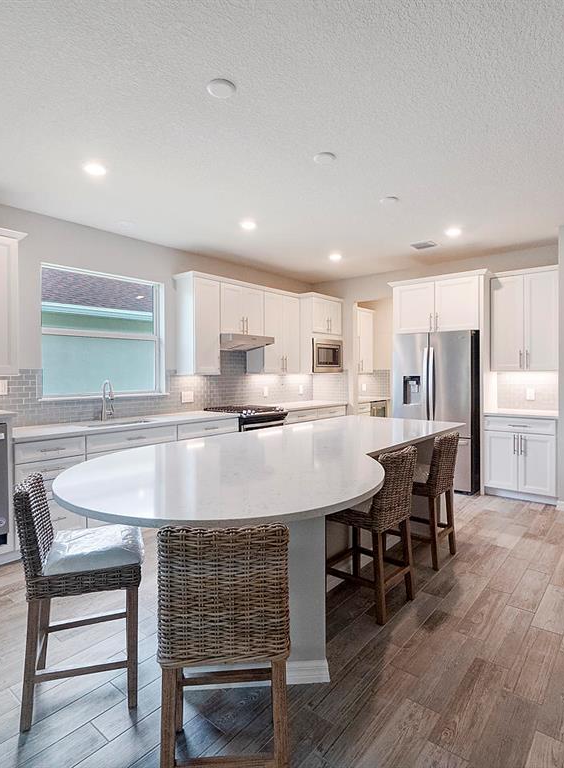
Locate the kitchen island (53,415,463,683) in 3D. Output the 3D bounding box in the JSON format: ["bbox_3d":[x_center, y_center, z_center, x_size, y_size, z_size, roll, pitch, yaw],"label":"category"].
[{"bbox_3d":[0.250,0.842,2.779,1.813,0.915,3.250,0,1,41],"label":"kitchen island"}]

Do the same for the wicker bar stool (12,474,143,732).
[{"bbox_3d":[-0.839,0.863,1.802,0.480,0.930,0.425,-1,1,-16],"label":"wicker bar stool"}]

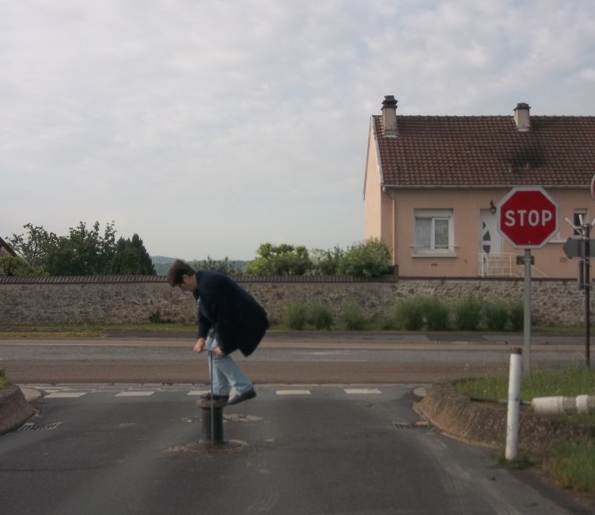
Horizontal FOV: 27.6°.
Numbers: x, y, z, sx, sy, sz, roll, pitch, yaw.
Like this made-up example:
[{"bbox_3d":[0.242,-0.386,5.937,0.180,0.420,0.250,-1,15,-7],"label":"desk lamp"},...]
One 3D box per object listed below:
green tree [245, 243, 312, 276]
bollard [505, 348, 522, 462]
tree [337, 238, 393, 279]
[{"bbox_3d":[-0.612,0.555,38.996,2.200,2.200,2.000,0,-1,0],"label":"green tree"},{"bbox_3d":[1.912,1.306,10.687,0.100,0.990,0.100,2,-1,0],"label":"bollard"},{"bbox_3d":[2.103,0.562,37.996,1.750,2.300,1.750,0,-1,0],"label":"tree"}]

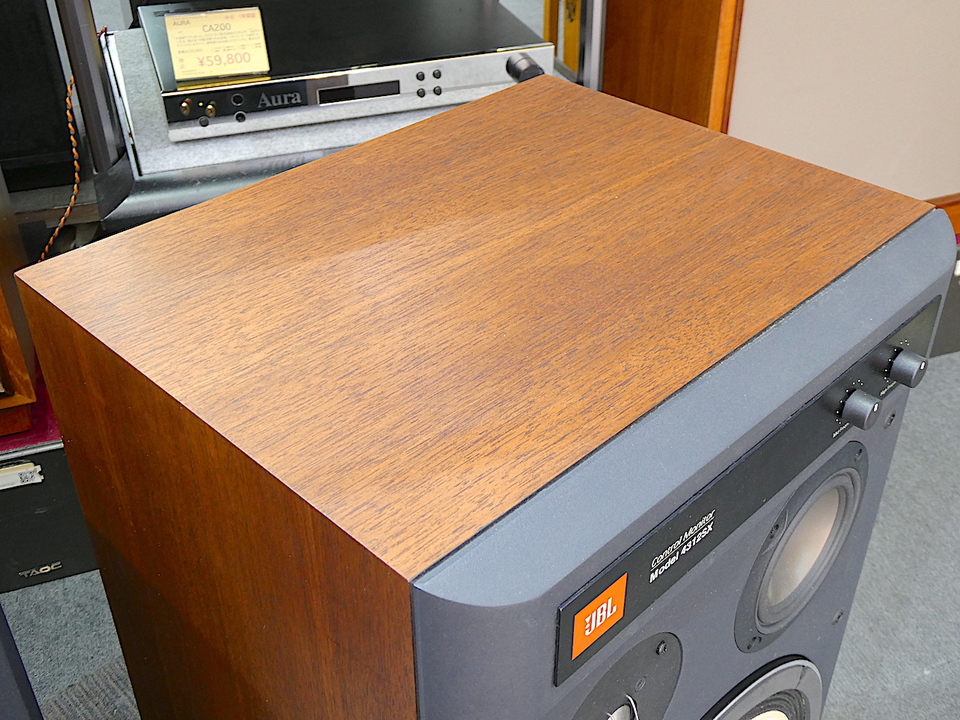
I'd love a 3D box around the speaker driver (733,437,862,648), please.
[{"bbox_3d":[0.155,0.092,0.515,0.120,0.116,0.028,-29,43,-36],"label":"speaker driver"}]

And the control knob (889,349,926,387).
[{"bbox_3d":[0.203,0.004,0.486,0.017,0.017,0.012,-29,43,-36],"label":"control knob"}]

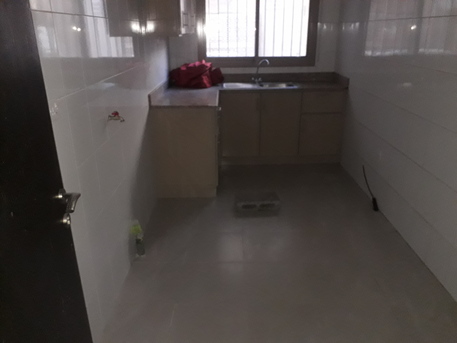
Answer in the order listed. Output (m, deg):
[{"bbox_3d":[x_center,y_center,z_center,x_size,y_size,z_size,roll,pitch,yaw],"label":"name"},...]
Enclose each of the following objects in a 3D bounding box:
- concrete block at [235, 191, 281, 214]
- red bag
[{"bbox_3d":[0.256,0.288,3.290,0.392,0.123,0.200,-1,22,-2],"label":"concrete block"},{"bbox_3d":[-0.371,-1.148,4.206,0.610,0.285,0.340,0,21,0],"label":"red bag"}]

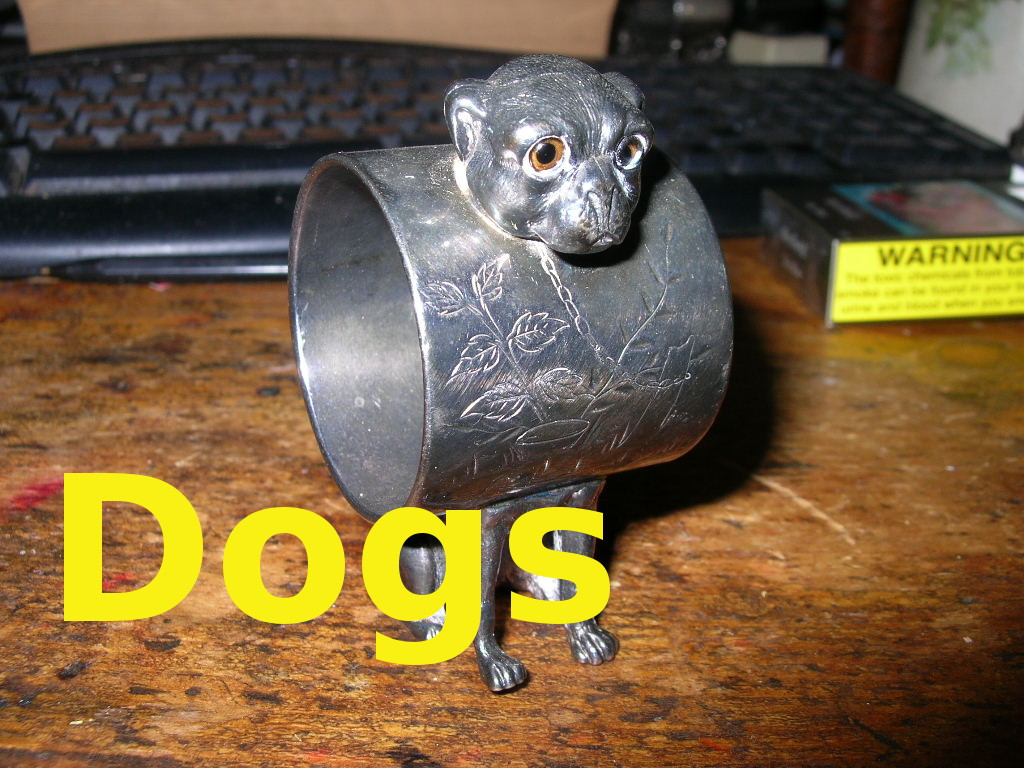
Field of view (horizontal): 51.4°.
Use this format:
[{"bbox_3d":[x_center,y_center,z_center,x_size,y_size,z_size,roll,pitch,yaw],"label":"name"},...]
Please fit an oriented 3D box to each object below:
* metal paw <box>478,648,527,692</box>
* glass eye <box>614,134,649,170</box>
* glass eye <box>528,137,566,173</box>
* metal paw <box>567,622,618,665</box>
[{"bbox_3d":[-0.002,0.037,0.139,0.005,0.004,0.006,-11,25,-25],"label":"metal paw"},{"bbox_3d":[0.013,-0.025,0.114,0.004,0.004,0.003,-14,27,-35],"label":"glass eye"},{"bbox_3d":[0.004,-0.024,0.109,0.004,0.004,0.003,-5,23,-17],"label":"glass eye"},{"bbox_3d":[0.010,0.034,0.144,0.005,0.004,0.006,-10,24,-23],"label":"metal paw"}]

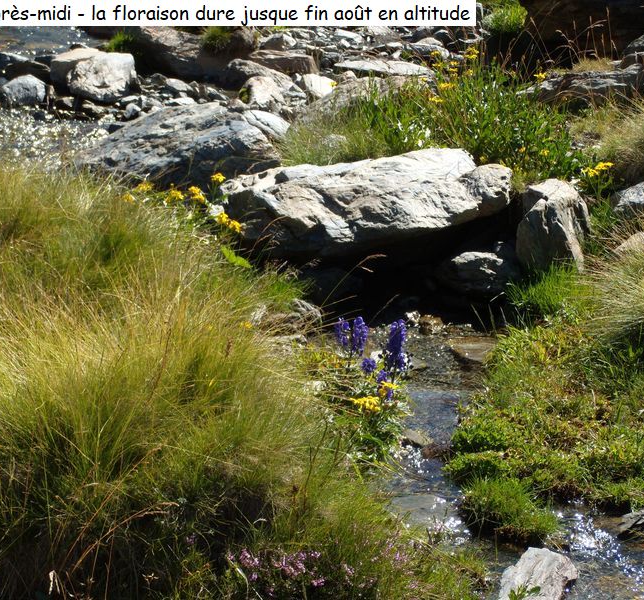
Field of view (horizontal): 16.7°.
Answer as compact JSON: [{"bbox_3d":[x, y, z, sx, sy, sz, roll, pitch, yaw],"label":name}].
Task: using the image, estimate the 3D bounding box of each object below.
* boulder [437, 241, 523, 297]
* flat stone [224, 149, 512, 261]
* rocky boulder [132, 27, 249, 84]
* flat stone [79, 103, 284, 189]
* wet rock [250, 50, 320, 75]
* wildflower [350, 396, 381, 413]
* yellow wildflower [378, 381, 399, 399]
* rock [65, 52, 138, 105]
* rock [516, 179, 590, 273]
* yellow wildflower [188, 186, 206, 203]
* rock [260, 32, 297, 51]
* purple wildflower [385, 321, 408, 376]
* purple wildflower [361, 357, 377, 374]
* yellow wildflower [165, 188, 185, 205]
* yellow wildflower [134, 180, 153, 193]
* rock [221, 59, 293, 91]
[{"bbox_3d":[0.442,-0.085,6.200,0.235,0.140,0.190,0,14,0],"label":"boulder"},{"bbox_3d":[0.138,-0.283,6.500,0.820,0.280,0.480,-2,13,-10],"label":"flat stone"},{"bbox_3d":[-0.578,-1.062,9.500,0.480,0.250,0.380,0,13,0],"label":"rocky boulder"},{"bbox_3d":[-0.461,-0.507,7.200,0.680,0.240,0.450,0,14,0],"label":"flat stone"},{"bbox_3d":[-0.161,-1.017,9.400,0.280,0.085,0.200,0,13,0],"label":"wet rock"},{"bbox_3d":[0.104,0.250,5.250,0.070,0.030,0.058,0,14,0],"label":"wildflower"},{"bbox_3d":[0.161,0.216,5.300,0.046,0.032,0.044,0,14,0],"label":"yellow wildflower"},{"bbox_3d":[-0.884,-0.888,8.800,0.265,0.180,0.250,0,13,0],"label":"rock"},{"bbox_3d":[0.675,-0.217,6.400,0.200,0.250,0.210,-5,14,-19],"label":"rock"},{"bbox_3d":[-0.346,-0.293,6.100,0.046,0.036,0.044,0,13,0],"label":"yellow wildflower"},{"bbox_3d":[-0.182,-1.081,9.200,0.150,0.075,0.110,0,14,0],"label":"rock"},{"bbox_3d":[0.183,0.114,5.400,0.057,0.132,0.052,0,14,0],"label":"purple wildflower"},{"bbox_3d":[0.110,0.155,5.200,0.036,0.038,0.036,0,13,0],"label":"purple wildflower"},{"bbox_3d":[-0.410,-0.288,6.100,0.050,0.036,0.048,0,13,0],"label":"yellow wildflower"},{"bbox_3d":[-0.509,-0.326,6.300,0.055,0.026,0.050,0,14,0],"label":"yellow wildflower"},{"bbox_3d":[-0.247,-0.859,8.400,0.280,0.120,0.210,0,14,0],"label":"rock"}]

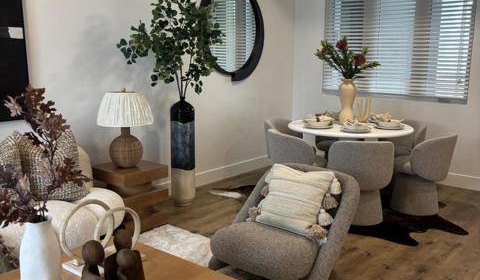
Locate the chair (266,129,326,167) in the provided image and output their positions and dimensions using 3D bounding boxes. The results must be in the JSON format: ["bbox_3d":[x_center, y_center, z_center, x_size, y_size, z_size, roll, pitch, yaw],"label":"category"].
[{"bbox_3d":[0.534,0.275,4.521,0.560,0.740,0.560,-4,11,-25],"label":"chair"}]

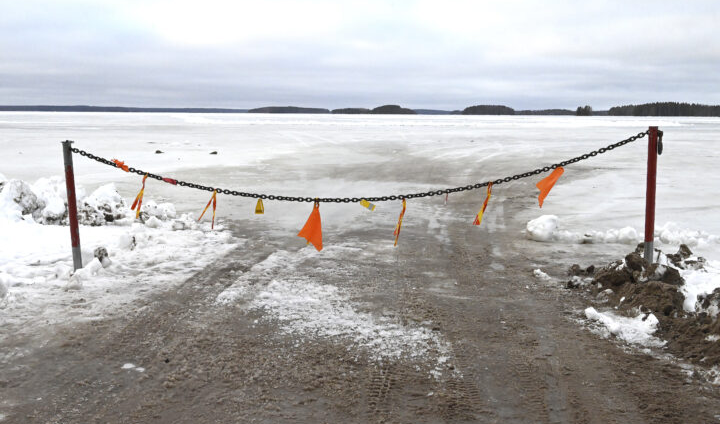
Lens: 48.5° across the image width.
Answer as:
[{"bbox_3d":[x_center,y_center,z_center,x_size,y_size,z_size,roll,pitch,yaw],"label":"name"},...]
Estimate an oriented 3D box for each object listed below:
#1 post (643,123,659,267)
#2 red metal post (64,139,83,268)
[{"bbox_3d":[2.705,-0.136,7.423,0.087,1.308,0.087,0,7,6],"label":"post"},{"bbox_3d":[-2.878,-0.056,8.020,0.090,1.308,0.090,-1,7,6],"label":"red metal post"}]

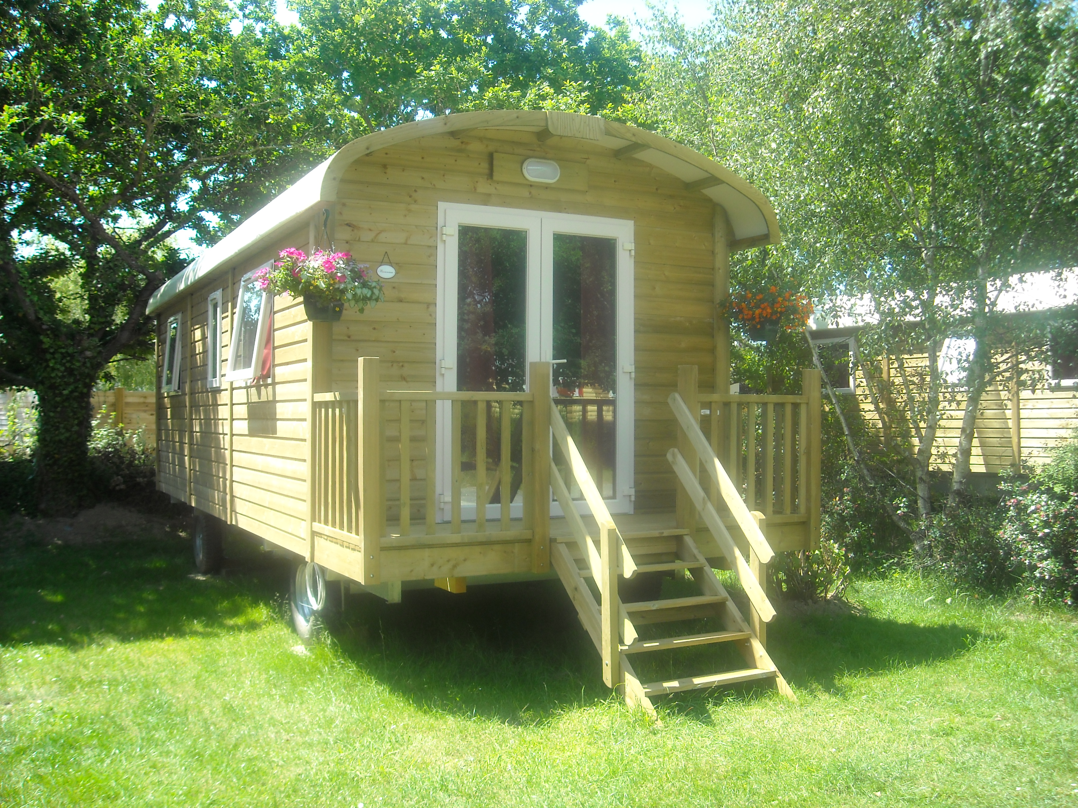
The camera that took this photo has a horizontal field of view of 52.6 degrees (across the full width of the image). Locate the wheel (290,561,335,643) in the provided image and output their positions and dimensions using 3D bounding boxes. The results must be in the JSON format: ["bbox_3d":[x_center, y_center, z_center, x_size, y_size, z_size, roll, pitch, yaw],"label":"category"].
[{"bbox_3d":[-1.462,1.258,7.193,0.206,0.649,0.649,0,-1,-26],"label":"wheel"}]

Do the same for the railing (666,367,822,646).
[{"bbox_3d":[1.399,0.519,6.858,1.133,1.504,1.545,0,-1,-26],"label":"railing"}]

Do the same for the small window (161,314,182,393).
[{"bbox_3d":[-4.026,-0.531,11.967,0.134,0.868,1.030,0,-1,-26],"label":"small window"}]

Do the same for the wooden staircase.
[{"bbox_3d":[0.692,0.735,6.067,1.061,1.669,1.174,0,-1,-26],"label":"wooden staircase"}]

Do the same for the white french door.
[{"bbox_3d":[0.007,-0.269,7.507,1.516,2.112,0.113,0,-1,-26],"label":"white french door"}]

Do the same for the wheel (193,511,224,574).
[{"bbox_3d":[-3.210,1.372,10.694,0.206,0.649,0.649,0,-1,-26],"label":"wheel"}]

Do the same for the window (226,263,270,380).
[{"bbox_3d":[-2.163,-0.589,8.164,0.175,0.860,1.118,0,-1,-26],"label":"window"}]

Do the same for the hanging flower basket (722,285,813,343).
[{"bbox_3d":[1.598,-0.648,7.790,0.618,0.422,0.577,0,-1,0],"label":"hanging flower basket"}]

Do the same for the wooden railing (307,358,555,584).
[{"bbox_3d":[-0.672,0.369,6.514,1.133,1.210,1.045,0,-1,-26],"label":"wooden railing"}]

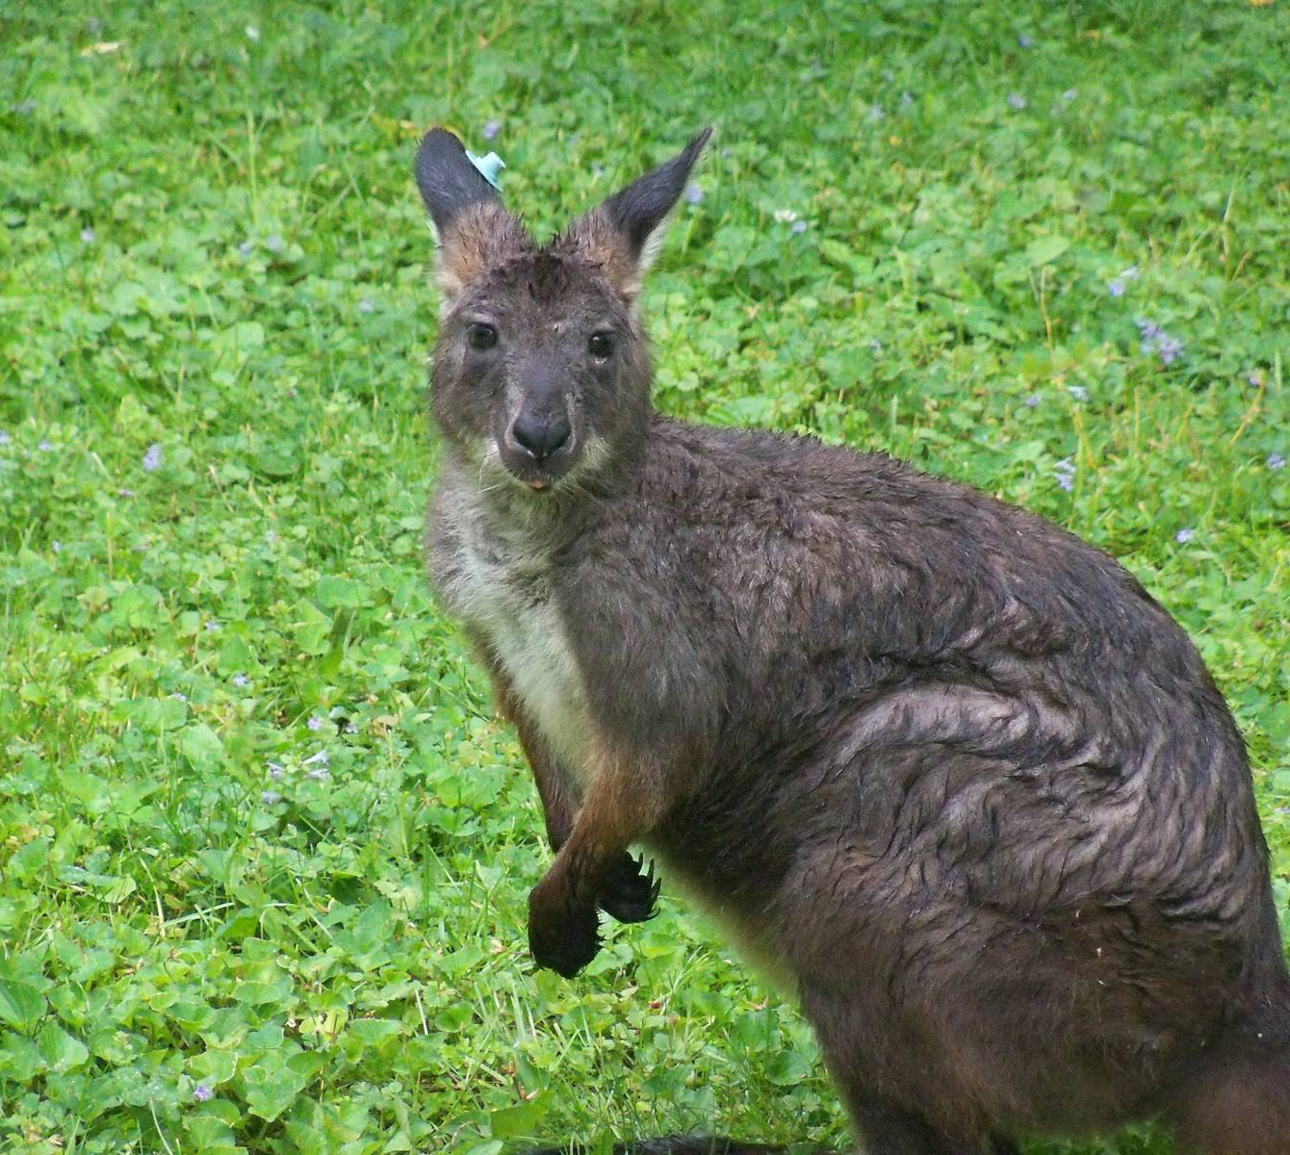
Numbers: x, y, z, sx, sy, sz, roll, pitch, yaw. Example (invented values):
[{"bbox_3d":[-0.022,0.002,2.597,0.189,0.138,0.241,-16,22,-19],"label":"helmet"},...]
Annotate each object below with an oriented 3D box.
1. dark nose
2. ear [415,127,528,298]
[{"bbox_3d":[-0.048,-0.066,5.930,0.029,0.024,0.019,0,13,1],"label":"dark nose"},{"bbox_3d":[-0.083,-0.172,6.030,0.048,0.085,0.040,-14,0,-31],"label":"ear"}]

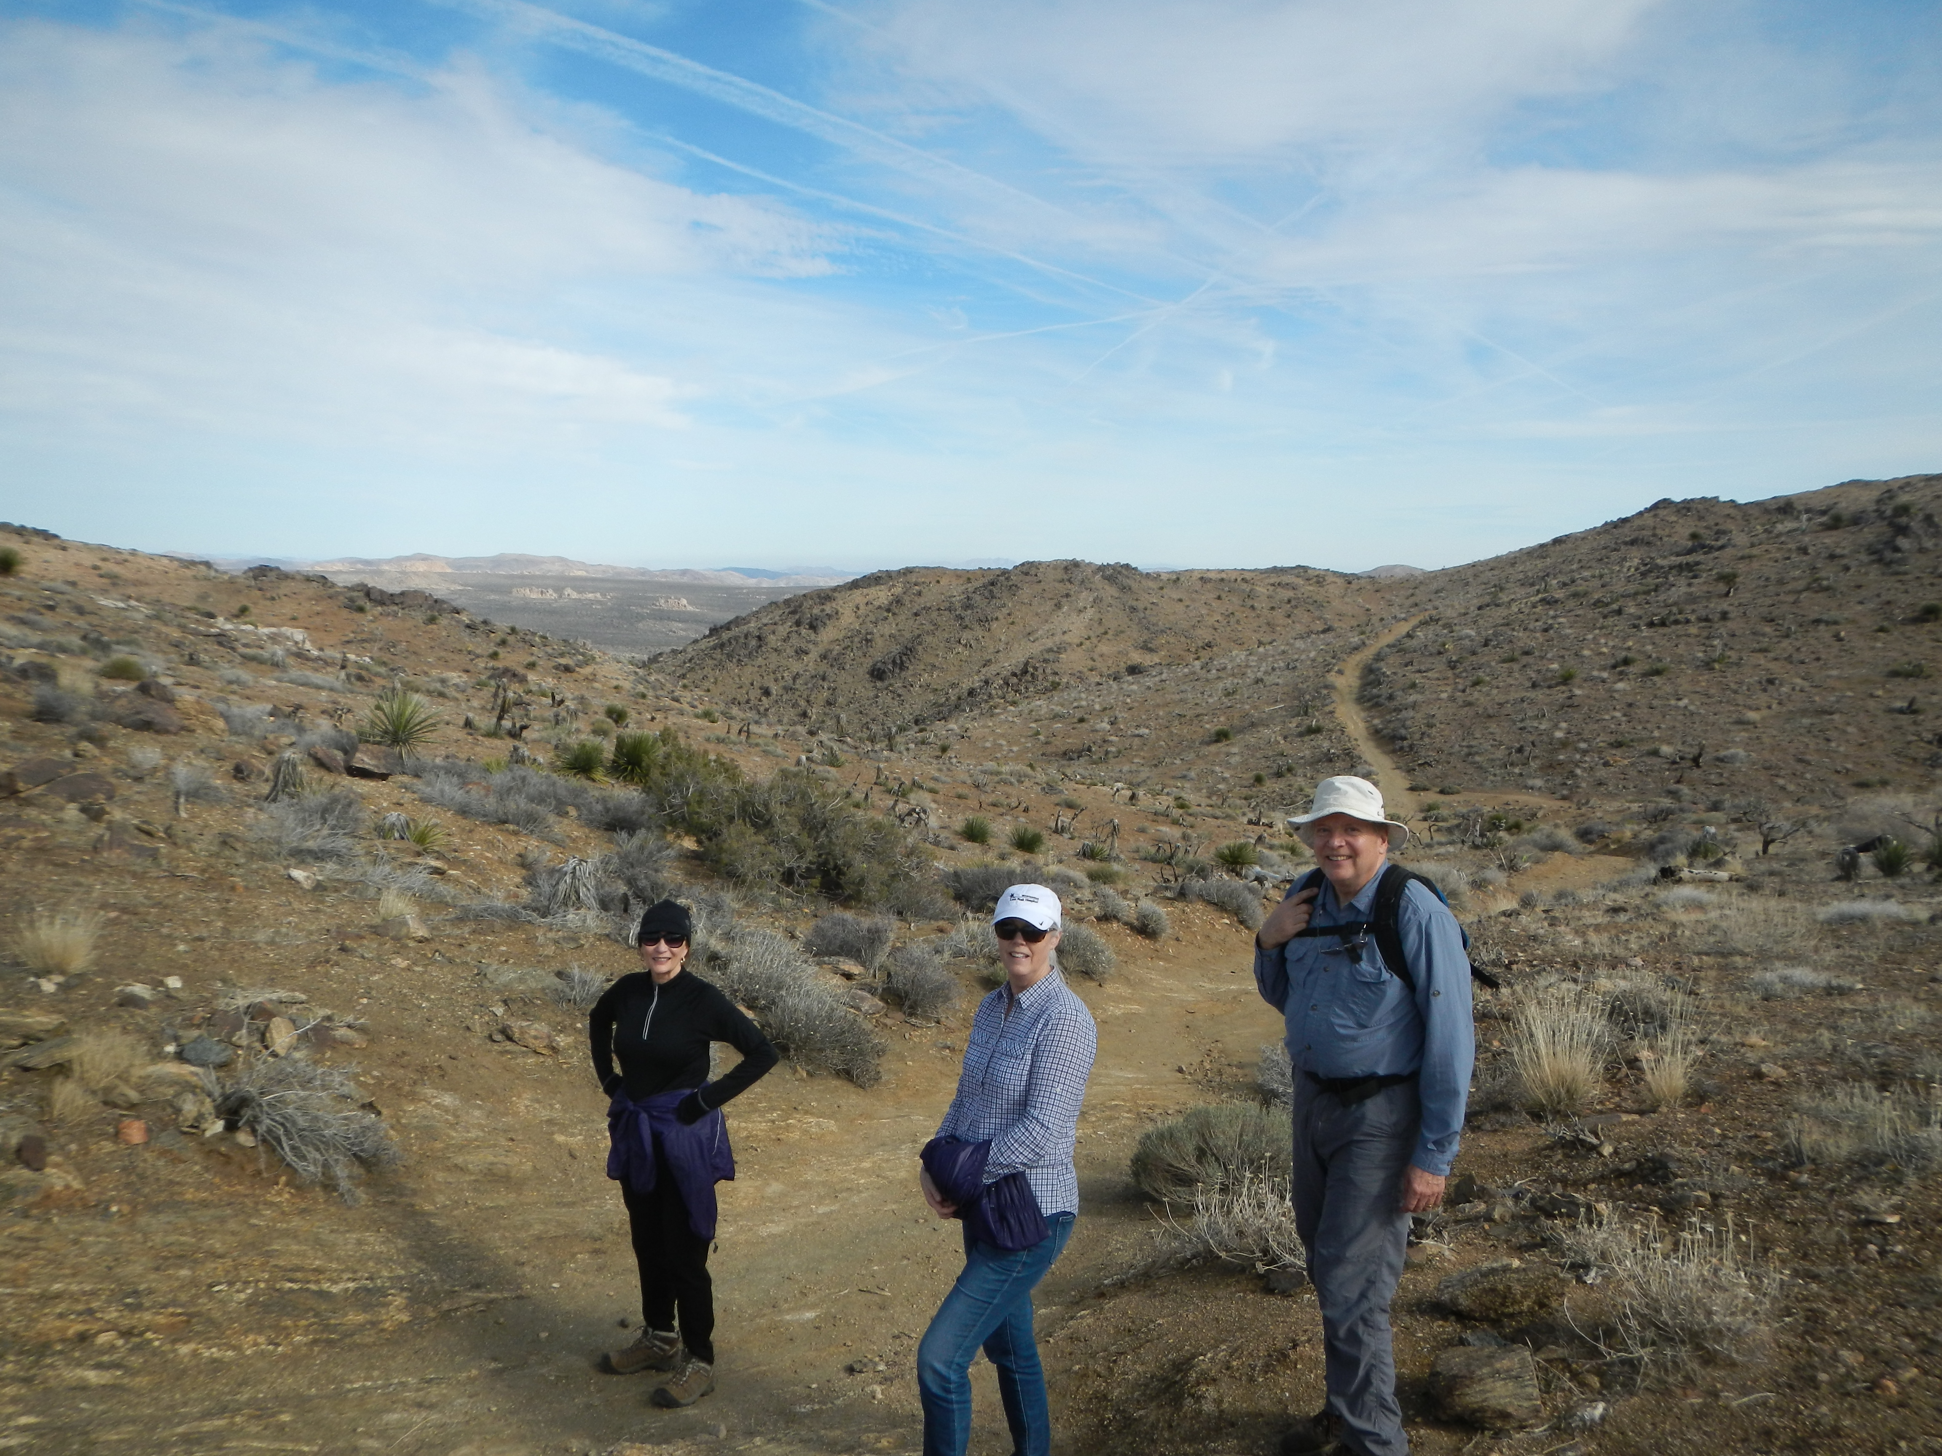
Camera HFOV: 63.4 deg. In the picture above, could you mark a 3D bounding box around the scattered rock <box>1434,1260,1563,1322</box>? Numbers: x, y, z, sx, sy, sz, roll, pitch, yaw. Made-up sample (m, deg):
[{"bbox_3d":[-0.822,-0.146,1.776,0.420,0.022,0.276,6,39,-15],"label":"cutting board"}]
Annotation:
[{"bbox_3d":[1.832,1.953,5.450,0.440,0.180,0.320,2,6,19],"label":"scattered rock"}]

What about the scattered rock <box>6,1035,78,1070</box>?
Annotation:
[{"bbox_3d":[-4.677,1.640,7.900,0.370,0.160,0.270,-4,7,-31],"label":"scattered rock"}]

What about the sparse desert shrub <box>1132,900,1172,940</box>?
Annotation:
[{"bbox_3d":[1.678,1.774,14.600,0.350,0.320,0.350,1,6,7],"label":"sparse desert shrub"}]

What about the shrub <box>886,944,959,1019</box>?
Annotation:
[{"bbox_3d":[-0.336,1.731,10.700,0.520,0.500,0.500,0,6,-2],"label":"shrub"}]

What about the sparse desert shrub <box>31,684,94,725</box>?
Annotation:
[{"bbox_3d":[-8.964,-0.237,15.500,0.600,0.360,0.550,-3,7,-30],"label":"sparse desert shrub"}]

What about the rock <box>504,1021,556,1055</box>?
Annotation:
[{"bbox_3d":[-2.356,1.658,8.400,0.270,0.130,0.200,-2,6,-16],"label":"rock"}]

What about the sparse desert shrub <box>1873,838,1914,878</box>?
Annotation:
[{"bbox_3d":[11.733,1.647,20.000,0.500,0.460,0.500,3,7,30],"label":"sparse desert shrub"}]

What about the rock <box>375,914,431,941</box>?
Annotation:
[{"bbox_3d":[-3.581,1.257,9.900,0.344,0.134,0.258,-2,6,-20],"label":"rock"}]

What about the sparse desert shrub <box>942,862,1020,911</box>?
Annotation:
[{"bbox_3d":[0.093,1.488,14.800,0.780,0.420,0.650,0,6,0],"label":"sparse desert shrub"}]

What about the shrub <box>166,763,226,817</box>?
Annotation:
[{"bbox_3d":[-6.403,0.502,13.000,0.480,0.430,0.440,-3,7,-26],"label":"shrub"}]

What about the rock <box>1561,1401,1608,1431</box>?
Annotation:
[{"bbox_3d":[1.660,1.861,4.250,0.131,0.060,0.105,2,6,22],"label":"rock"}]

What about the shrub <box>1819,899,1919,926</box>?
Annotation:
[{"bbox_3d":[8.169,1.685,14.300,0.912,0.180,0.638,3,7,30],"label":"shrub"}]

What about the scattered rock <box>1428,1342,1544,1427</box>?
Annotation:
[{"bbox_3d":[1.410,1.798,4.300,0.310,0.160,0.250,2,6,18],"label":"scattered rock"}]

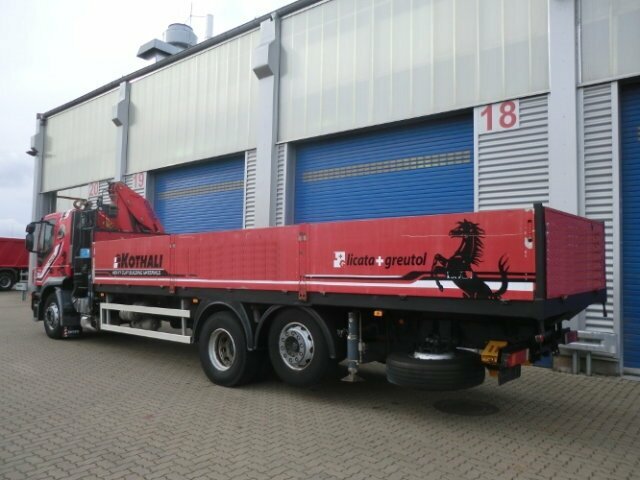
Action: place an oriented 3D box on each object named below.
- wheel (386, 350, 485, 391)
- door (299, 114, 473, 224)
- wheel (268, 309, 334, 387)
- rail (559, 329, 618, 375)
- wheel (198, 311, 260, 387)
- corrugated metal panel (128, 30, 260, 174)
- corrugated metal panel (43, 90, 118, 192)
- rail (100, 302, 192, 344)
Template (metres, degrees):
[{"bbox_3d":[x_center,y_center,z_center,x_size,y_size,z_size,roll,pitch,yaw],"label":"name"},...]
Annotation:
[{"bbox_3d":[1.258,1.350,5.441,1.010,0.280,1.010,0,-3,0],"label":"wheel"},{"bbox_3d":[1.152,-0.069,10.947,4.600,4.644,0.100,-2,-4,39],"label":"door"},{"bbox_3d":[-0.189,1.300,6.249,1.017,1.017,0.300,-3,-4,41],"label":"wheel"},{"bbox_3d":[4.096,1.756,7.632,0.771,0.660,0.250,-2,-4,39],"label":"rail"},{"bbox_3d":[-1.273,1.543,7.213,1.017,1.017,0.330,-3,-4,41],"label":"wheel"},{"bbox_3d":[-3.993,-3.821,14.870,6.340,3.196,0.120,-2,-4,39],"label":"corrugated metal panel"},{"bbox_3d":[-9.311,-3.630,19.233,6.340,3.196,0.120,-2,-4,39],"label":"corrugated metal panel"},{"bbox_3d":[-3.080,1.396,8.630,3.007,0.515,0.060,-3,-4,41],"label":"rail"}]

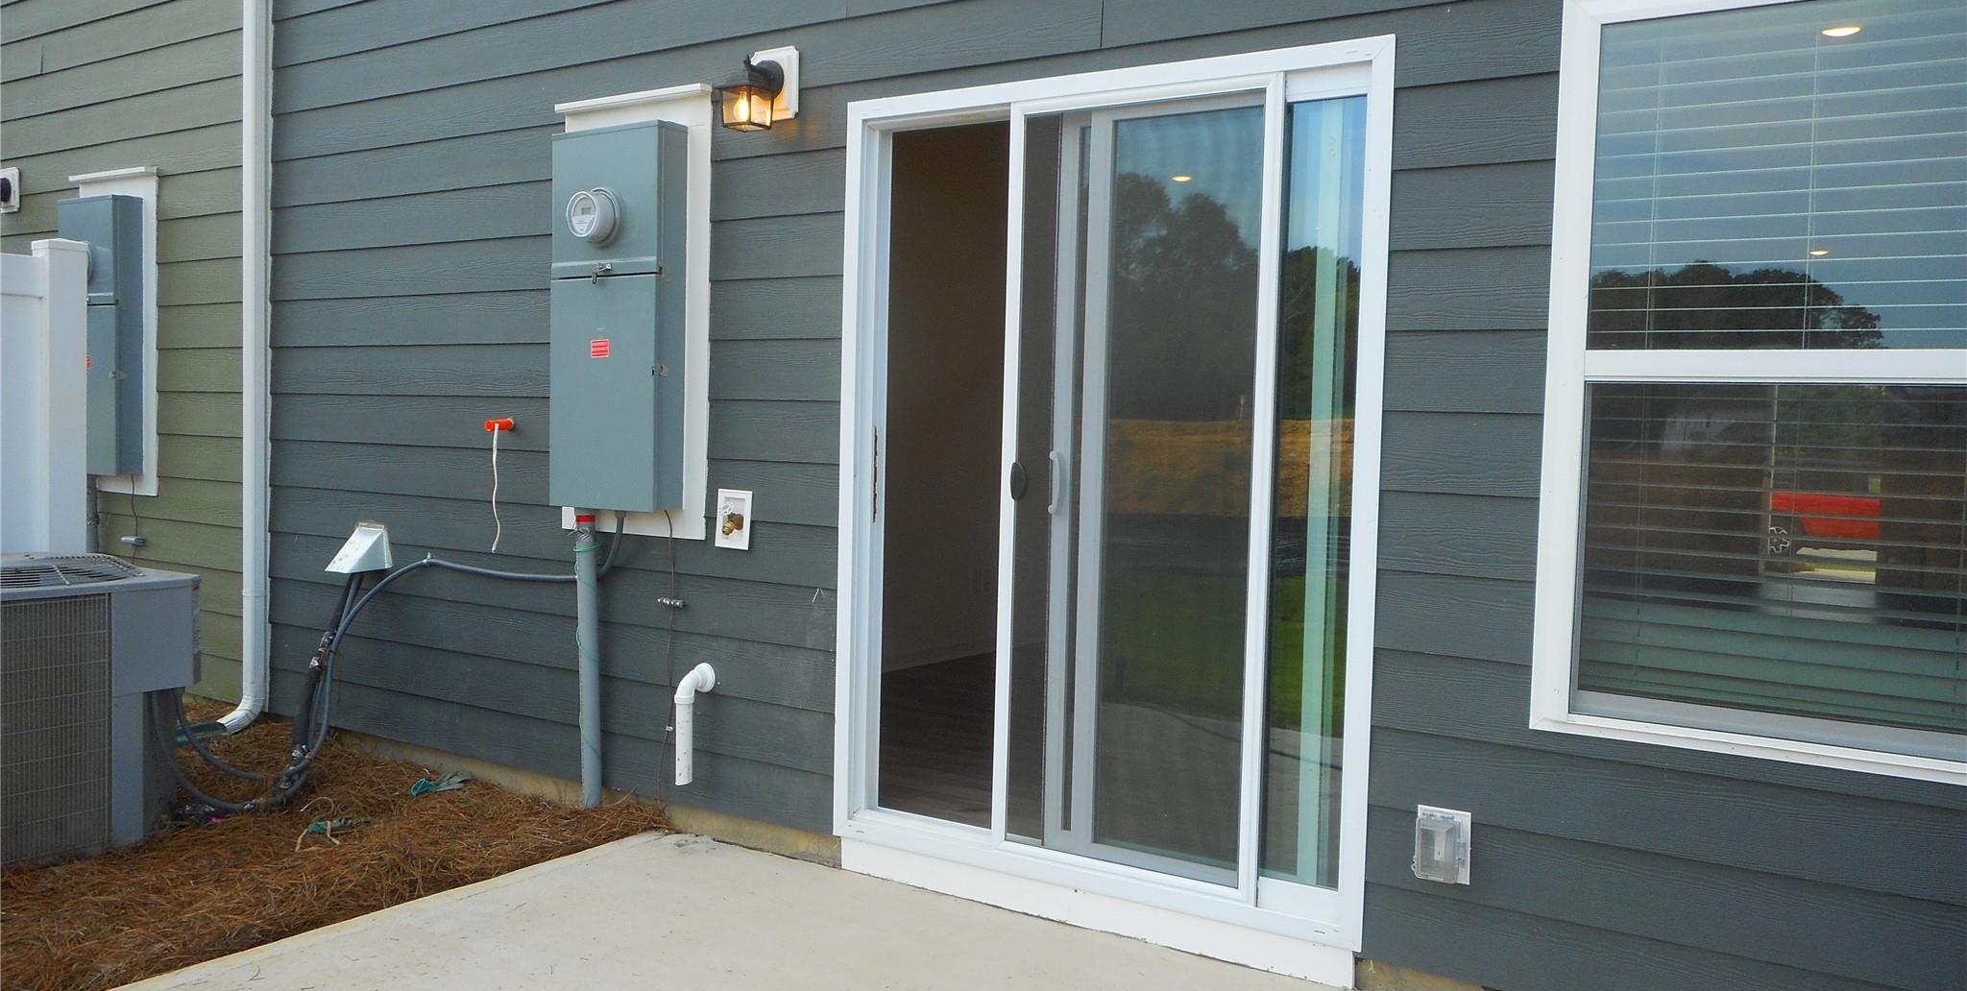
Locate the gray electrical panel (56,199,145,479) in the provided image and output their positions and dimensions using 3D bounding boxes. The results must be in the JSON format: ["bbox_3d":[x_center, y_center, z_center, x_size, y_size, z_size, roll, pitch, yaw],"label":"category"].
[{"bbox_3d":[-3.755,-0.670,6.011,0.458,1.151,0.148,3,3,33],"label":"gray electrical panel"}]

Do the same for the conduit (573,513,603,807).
[{"bbox_3d":[-1.234,0.504,4.445,0.061,0.945,0.061,1,4,33],"label":"conduit"}]

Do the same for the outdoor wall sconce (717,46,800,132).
[{"bbox_3d":[-0.651,-1.147,4.012,0.180,0.257,0.187,3,3,33],"label":"outdoor wall sconce"}]

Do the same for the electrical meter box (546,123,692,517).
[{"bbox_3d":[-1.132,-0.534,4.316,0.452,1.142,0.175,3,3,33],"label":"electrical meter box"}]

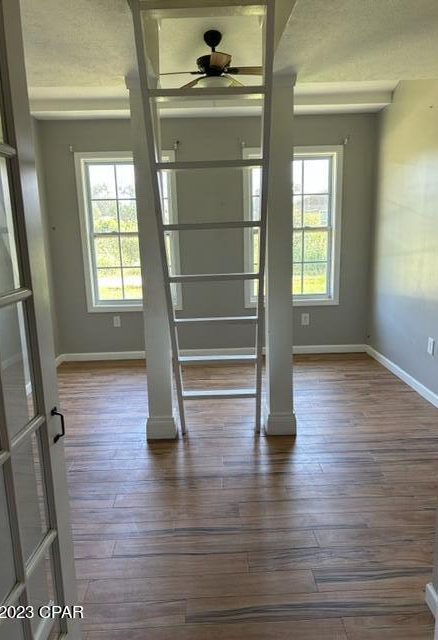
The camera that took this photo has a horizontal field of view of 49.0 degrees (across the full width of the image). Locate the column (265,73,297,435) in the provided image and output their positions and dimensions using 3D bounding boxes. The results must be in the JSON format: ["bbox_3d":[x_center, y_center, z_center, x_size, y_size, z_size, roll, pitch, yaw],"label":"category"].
[{"bbox_3d":[0.400,-0.351,3.169,0.190,2.295,0.193,-2,12,-1],"label":"column"}]

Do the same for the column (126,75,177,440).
[{"bbox_3d":[-0.422,-0.326,3.152,0.190,2.295,0.193,-2,12,-1],"label":"column"}]

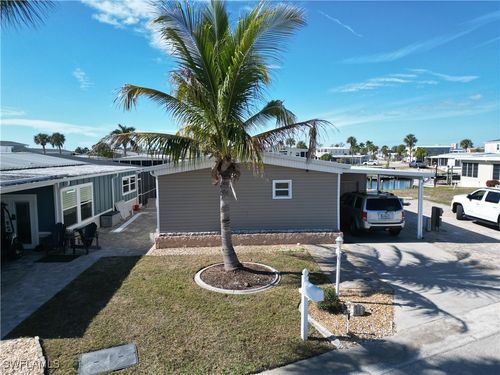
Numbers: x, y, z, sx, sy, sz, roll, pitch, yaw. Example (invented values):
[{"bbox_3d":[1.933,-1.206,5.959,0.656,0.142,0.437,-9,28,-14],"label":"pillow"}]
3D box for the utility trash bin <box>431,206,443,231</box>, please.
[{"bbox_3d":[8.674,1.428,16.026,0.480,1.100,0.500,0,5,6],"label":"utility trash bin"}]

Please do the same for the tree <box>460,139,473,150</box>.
[{"bbox_3d":[59.492,-9.671,95.347,3.430,7.110,3.430,0,6,0],"label":"tree"}]

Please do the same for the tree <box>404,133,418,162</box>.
[{"bbox_3d":[46.622,-11.097,100.448,3.890,9.170,3.890,0,6,0],"label":"tree"}]

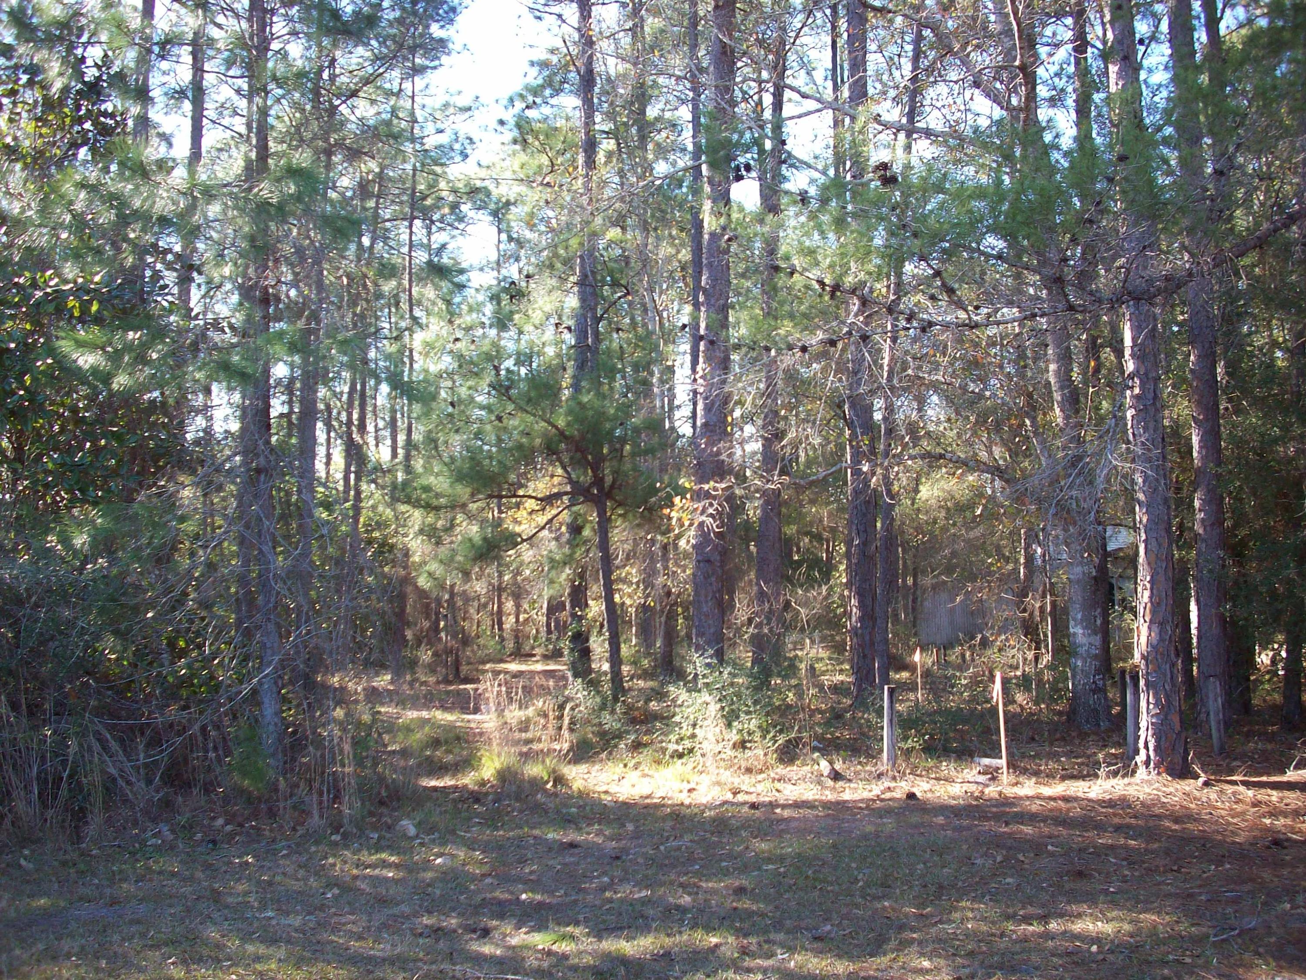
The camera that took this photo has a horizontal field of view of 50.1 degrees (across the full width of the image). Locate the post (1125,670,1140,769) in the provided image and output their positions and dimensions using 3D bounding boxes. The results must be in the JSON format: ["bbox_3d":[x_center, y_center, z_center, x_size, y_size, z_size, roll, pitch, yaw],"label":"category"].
[{"bbox_3d":[4.961,2.379,14.511,0.137,0.993,0.137,1,-5,0],"label":"post"}]

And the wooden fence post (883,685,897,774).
[{"bbox_3d":[2.383,2.410,14.101,0.128,0.873,0.128,0,-5,0],"label":"wooden fence post"}]

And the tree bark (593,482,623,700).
[{"bbox_3d":[-0.701,1.572,21.746,0.204,3.388,0.204,-5,-5,0],"label":"tree bark"}]

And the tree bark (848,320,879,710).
[{"bbox_3d":[3.499,0.408,23.490,0.445,6.255,0.445,0,-5,0],"label":"tree bark"}]

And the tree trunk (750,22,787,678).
[{"bbox_3d":[2.184,-2.658,25.748,0.457,12.146,0.457,1,-5,0],"label":"tree trunk"}]

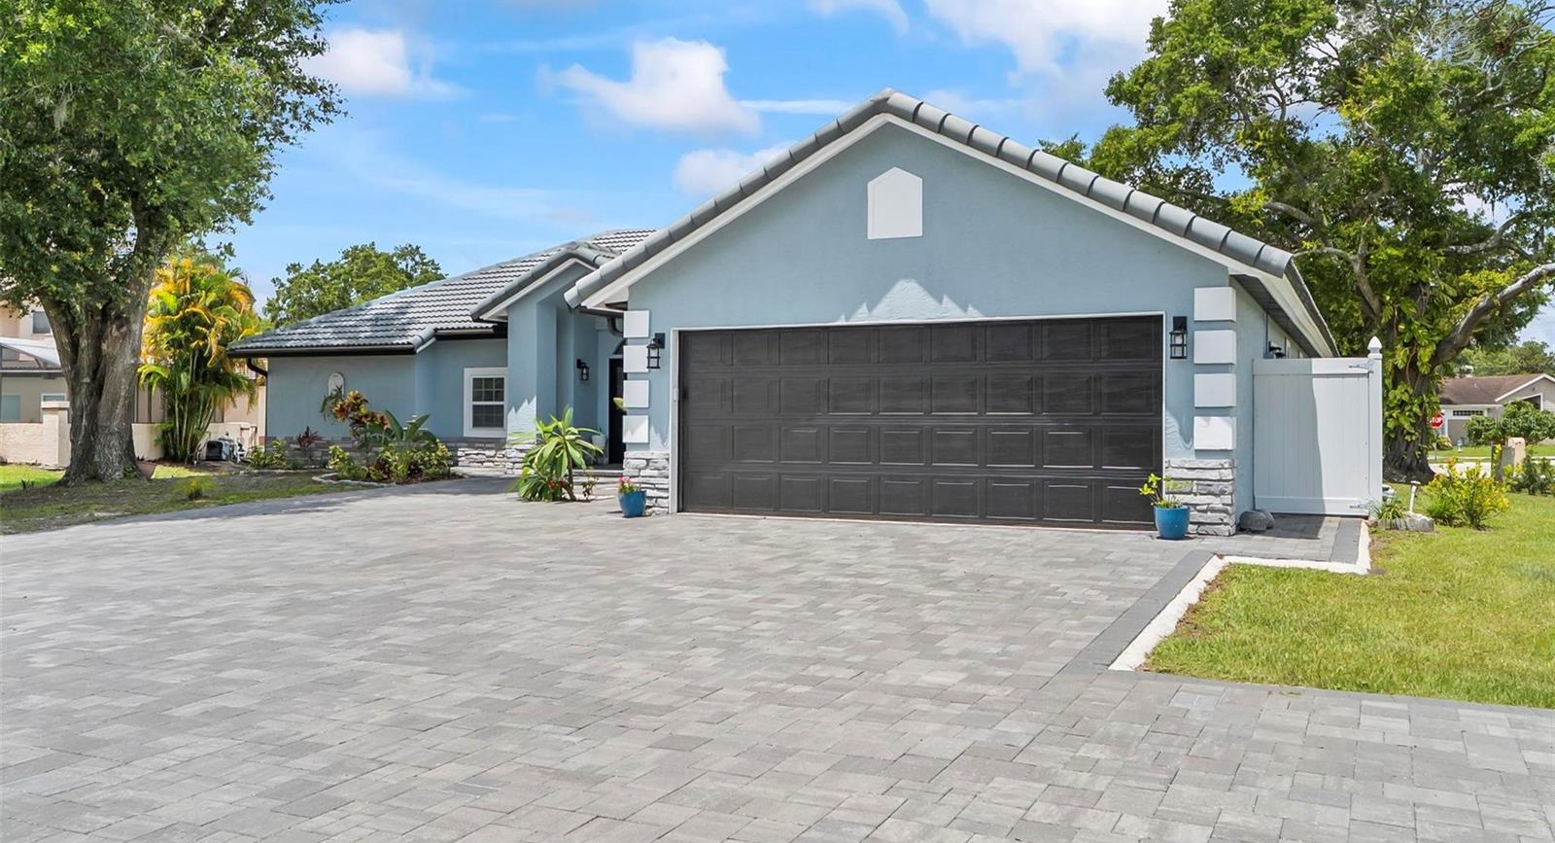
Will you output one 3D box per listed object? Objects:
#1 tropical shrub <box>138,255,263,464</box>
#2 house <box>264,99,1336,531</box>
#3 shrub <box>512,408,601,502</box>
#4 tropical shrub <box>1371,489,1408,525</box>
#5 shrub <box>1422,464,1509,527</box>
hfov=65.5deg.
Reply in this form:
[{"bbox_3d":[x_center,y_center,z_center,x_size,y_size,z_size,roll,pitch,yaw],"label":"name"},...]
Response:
[{"bbox_3d":[-13.800,-1.470,28.800,2.950,5.000,2.900,0,0,-26],"label":"tropical shrub"},{"bbox_3d":[-0.150,-1.620,24.300,20.600,5.400,19.800,0,0,26],"label":"house"},{"bbox_3d":[-3.020,0.455,16.400,1.200,1.250,1.150,0,0,0],"label":"shrub"},{"bbox_3d":[6.530,0.910,12.850,0.390,0.380,0.380,0,0,27],"label":"tropical shrub"},{"bbox_3d":[7.180,0.765,12.600,0.840,0.700,0.780,0,0,29],"label":"shrub"}]

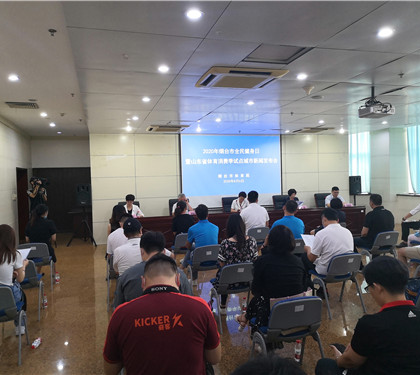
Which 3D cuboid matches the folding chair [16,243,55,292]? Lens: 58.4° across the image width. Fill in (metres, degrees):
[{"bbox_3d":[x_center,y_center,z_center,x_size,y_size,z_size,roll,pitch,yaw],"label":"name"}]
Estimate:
[{"bbox_3d":[-2.736,1.232,5.904,0.530,0.740,0.530,-2,1,-16],"label":"folding chair"}]

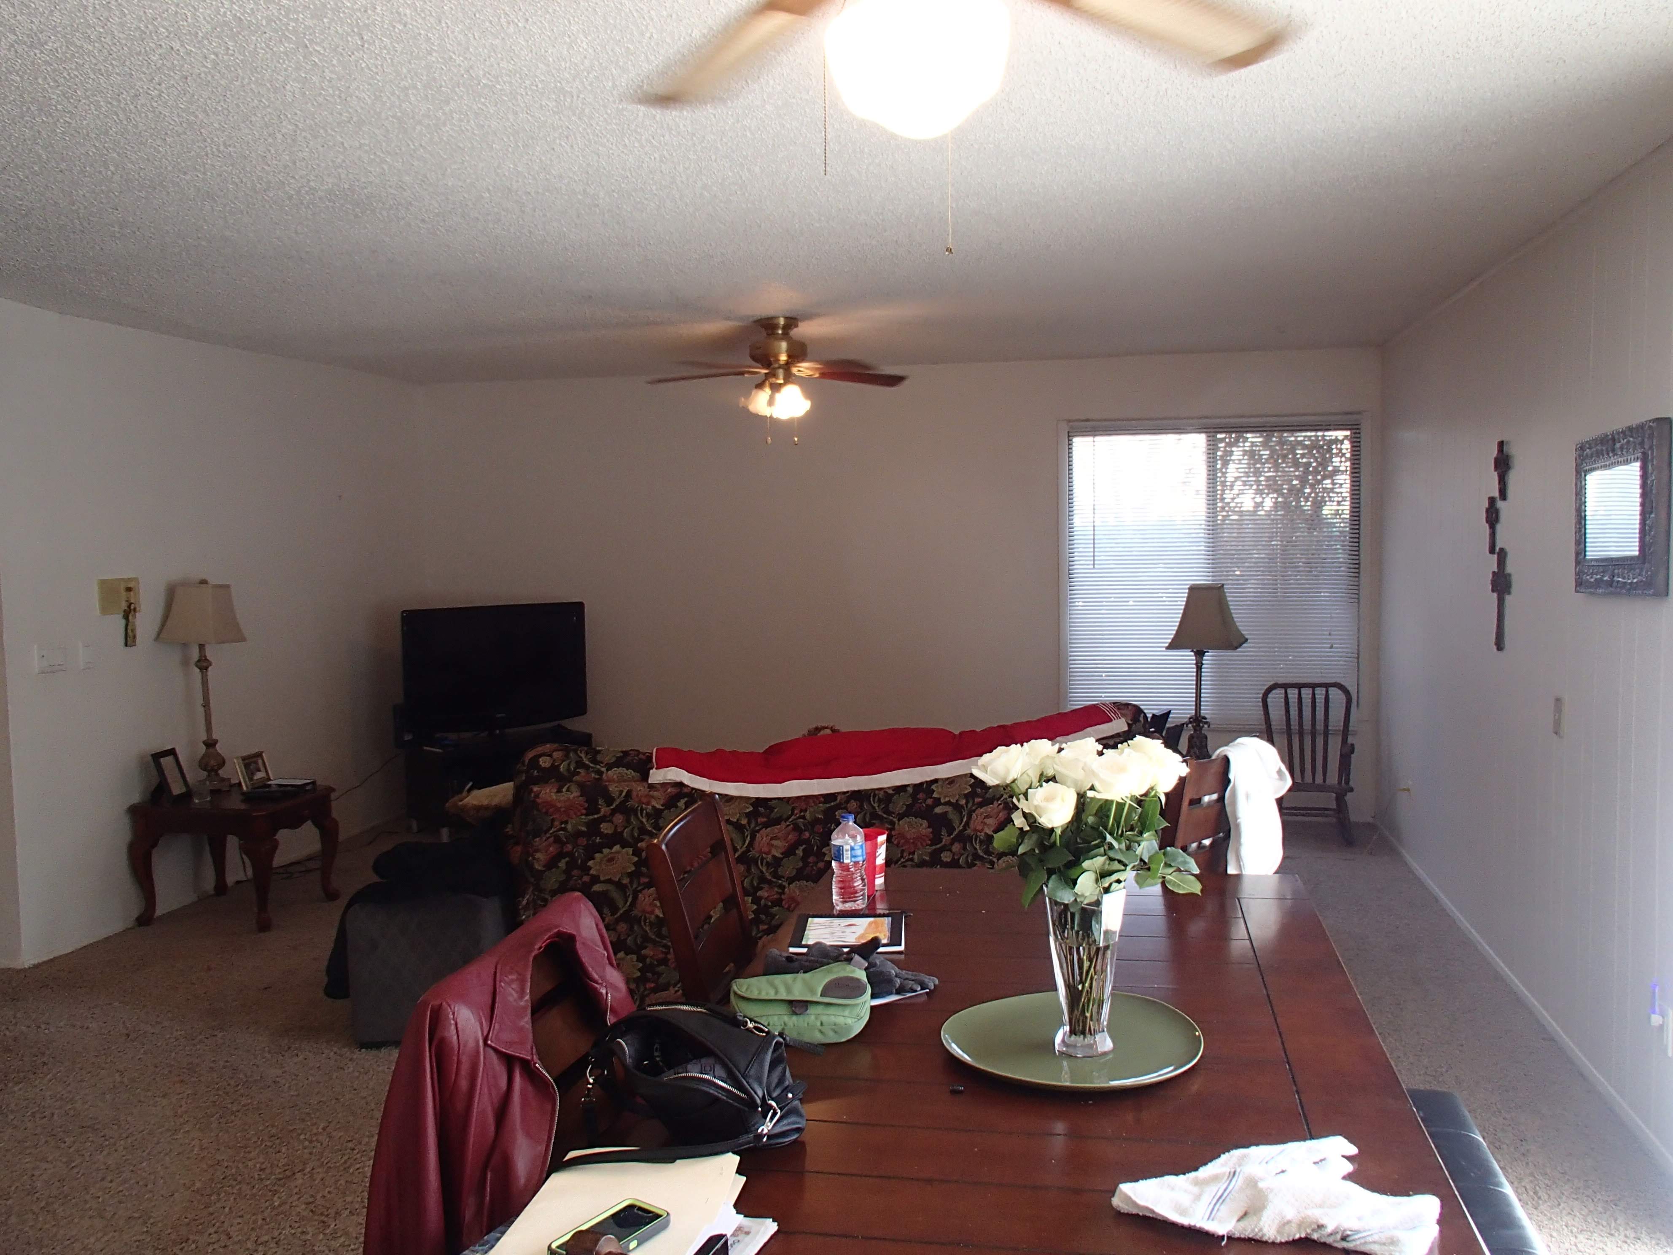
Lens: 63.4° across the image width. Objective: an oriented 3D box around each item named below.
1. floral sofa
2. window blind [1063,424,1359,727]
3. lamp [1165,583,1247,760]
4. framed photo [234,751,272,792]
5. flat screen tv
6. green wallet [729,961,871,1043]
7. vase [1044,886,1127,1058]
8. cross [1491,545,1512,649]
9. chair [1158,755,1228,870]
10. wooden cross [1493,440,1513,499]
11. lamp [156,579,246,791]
[{"bbox_3d":[-0.069,0.748,4.758,2.100,0.920,0.950,-2,4,-15],"label":"floral sofa"},{"bbox_3d":[1.948,-0.273,7.048,1.485,1.610,0.050,0,4,12],"label":"window blind"},{"bbox_3d":[1.367,0.217,5.026,0.260,0.760,0.260,1,4,24],"label":"lamp"},{"bbox_3d":[-2.496,0.611,5.814,0.030,0.155,0.200,-15,1,13],"label":"framed photo"},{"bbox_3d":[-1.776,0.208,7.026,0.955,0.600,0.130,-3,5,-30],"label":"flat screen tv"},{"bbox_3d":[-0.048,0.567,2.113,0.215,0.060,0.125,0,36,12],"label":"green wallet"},{"bbox_3d":[0.361,0.498,1.982,0.125,0.235,0.125,0,4,12],"label":"vase"},{"bbox_3d":[2.279,-0.096,4.643,0.024,0.357,0.180,0,4,12],"label":"cross"},{"bbox_3d":[0.803,0.787,3.617,0.475,0.990,0.580,-5,6,-44],"label":"chair"},{"bbox_3d":[2.278,-0.540,4.641,0.022,0.206,0.125,0,4,12],"label":"wooden cross"},{"bbox_3d":[-2.645,0.244,5.684,0.290,0.883,0.290,0,4,12],"label":"lamp"}]

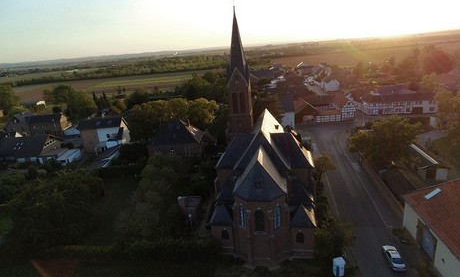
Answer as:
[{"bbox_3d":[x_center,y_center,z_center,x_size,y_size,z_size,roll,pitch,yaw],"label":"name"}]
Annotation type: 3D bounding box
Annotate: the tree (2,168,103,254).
[{"bbox_3d":[-27.069,11.939,46.262,13.800,12.300,13.800,-4,17,0],"label":"tree"}]

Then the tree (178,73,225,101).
[{"bbox_3d":[-14.256,-26.727,161.032,24.000,16.000,19.000,-4,17,0],"label":"tree"}]

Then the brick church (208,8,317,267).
[{"bbox_3d":[5.323,-3.448,47.460,15.400,36.300,26.600,-1,18,10],"label":"brick church"}]

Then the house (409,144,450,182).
[{"bbox_3d":[48.151,5.628,73.144,6.500,3.900,14.000,-1,17,11],"label":"house"}]

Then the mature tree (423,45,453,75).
[{"bbox_3d":[137.685,-51.115,196.657,19.000,20.500,18.500,-4,17,0],"label":"mature tree"}]

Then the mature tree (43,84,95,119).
[{"bbox_3d":[-87.165,-20.406,164.741,23.000,18.780,18.000,-4,17,0],"label":"mature tree"}]

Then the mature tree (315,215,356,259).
[{"bbox_3d":[14.755,13.953,41.146,5.500,6.200,5.500,-4,17,0],"label":"mature tree"}]

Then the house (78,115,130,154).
[{"bbox_3d":[-45.631,-1.414,106.900,14.800,10.600,10.800,-4,17,0],"label":"house"}]

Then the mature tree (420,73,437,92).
[{"bbox_3d":[106.334,-29.002,157.819,8.000,12.460,8.000,-4,17,0],"label":"mature tree"}]

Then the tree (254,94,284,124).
[{"bbox_3d":[14.472,-9.968,107.657,11.800,12.500,11.800,-4,17,0],"label":"tree"}]

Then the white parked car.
[{"bbox_3d":[22.323,16.021,39.780,1.760,1.430,4.550,0,18,12],"label":"white parked car"}]

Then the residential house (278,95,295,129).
[{"bbox_3d":[22.430,-10.931,120.163,7.800,11.600,11.000,-2,17,8],"label":"residential house"}]

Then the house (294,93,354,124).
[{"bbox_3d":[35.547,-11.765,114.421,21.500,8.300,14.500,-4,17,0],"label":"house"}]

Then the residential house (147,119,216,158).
[{"bbox_3d":[-15.291,-0.870,88.921,17.200,10.000,12.500,-3,17,2],"label":"residential house"}]

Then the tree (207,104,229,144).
[{"bbox_3d":[-3.534,-5.275,104.015,9.000,13.810,9.000,-4,17,0],"label":"tree"}]

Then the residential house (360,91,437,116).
[{"bbox_3d":[67.704,-14.625,116.845,26.000,7.900,9.800,-2,17,5],"label":"residential house"}]

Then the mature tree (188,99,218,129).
[{"bbox_3d":[-10.524,-9.392,119.024,12.000,13.870,11.500,-4,17,0],"label":"mature tree"}]

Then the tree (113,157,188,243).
[{"bbox_3d":[-12.166,9.982,46.173,10.600,14.200,10.600,-4,17,0],"label":"tree"}]

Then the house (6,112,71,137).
[{"bbox_3d":[-77.035,-5.529,118.146,20.500,9.400,9.500,-3,17,2],"label":"house"}]

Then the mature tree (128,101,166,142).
[{"bbox_3d":[-27.819,-5.417,98.984,12.400,14.300,12.400,-4,17,0],"label":"mature tree"}]

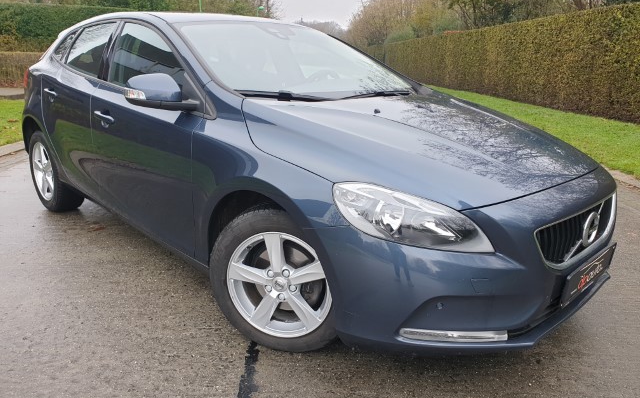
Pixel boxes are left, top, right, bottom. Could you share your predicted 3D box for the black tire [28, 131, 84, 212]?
[{"bbox_3d":[-2.049,-0.237,3.752,0.630,0.630,0.210,16,21,42],"label":"black tire"}]

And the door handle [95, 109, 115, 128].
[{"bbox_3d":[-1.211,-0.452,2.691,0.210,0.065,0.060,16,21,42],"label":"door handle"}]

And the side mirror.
[{"bbox_3d":[-0.715,-0.478,2.143,0.210,0.170,0.250,16,21,42],"label":"side mirror"}]

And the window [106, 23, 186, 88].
[{"bbox_3d":[-0.919,-0.756,2.602,1.030,0.440,0.070,16,-2,42],"label":"window"}]

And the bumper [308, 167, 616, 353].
[{"bbox_3d":[0.817,0.157,2.082,0.700,0.560,1.780,16,21,42],"label":"bumper"}]

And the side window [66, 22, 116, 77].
[{"bbox_3d":[-1.556,-1.001,3.237,0.070,0.370,0.650,19,0,-44],"label":"side window"}]

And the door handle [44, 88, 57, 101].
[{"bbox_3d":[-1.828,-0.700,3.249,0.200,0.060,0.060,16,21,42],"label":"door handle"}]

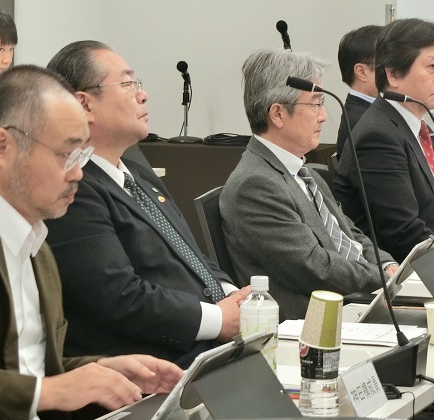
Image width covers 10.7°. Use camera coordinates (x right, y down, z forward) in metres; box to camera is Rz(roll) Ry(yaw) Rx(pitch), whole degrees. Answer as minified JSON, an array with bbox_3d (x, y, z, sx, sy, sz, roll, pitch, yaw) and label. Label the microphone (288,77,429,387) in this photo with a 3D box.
[{"bbox_3d":[0.250,0.036,4.205,0.285,0.540,0.115,2,7,21],"label":"microphone"}]

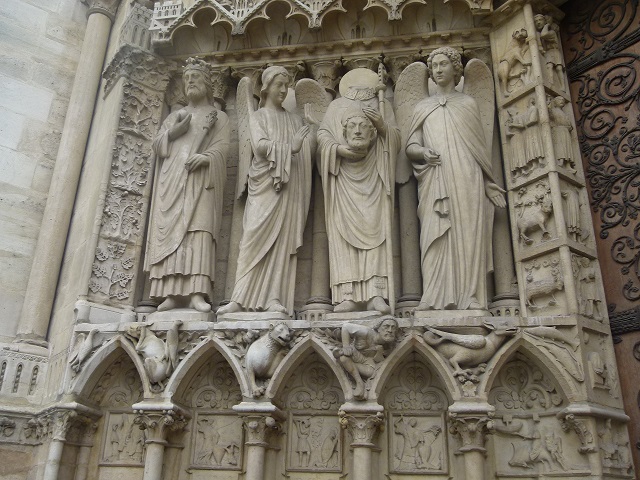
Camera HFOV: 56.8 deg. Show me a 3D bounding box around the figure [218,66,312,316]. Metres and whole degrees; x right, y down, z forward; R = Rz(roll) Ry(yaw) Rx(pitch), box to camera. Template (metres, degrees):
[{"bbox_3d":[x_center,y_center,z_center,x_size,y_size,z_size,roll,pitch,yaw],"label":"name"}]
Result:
[{"bbox_3d":[-0.379,-0.462,4.727,0.740,2.300,0.540,2,-23,-3],"label":"figure"}]

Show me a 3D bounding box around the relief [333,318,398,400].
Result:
[{"bbox_3d":[0.300,0.757,3.771,0.430,0.510,0.300,2,-23,-3],"label":"relief"}]

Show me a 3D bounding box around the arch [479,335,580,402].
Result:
[{"bbox_3d":[1.363,0.864,3.925,0.637,0.439,0.250,-2,-23,9],"label":"arch"}]

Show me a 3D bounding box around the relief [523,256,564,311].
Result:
[{"bbox_3d":[1.588,0.310,4.196,0.120,0.385,0.300,16,-27,-32],"label":"relief"}]

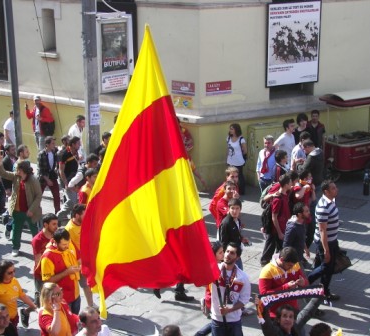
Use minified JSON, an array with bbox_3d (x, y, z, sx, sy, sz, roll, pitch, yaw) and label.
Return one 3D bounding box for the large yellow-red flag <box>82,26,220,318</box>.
[{"bbox_3d":[-0.400,0.050,9.900,1.650,3.500,0.700,0,16,0],"label":"large yellow-red flag"}]

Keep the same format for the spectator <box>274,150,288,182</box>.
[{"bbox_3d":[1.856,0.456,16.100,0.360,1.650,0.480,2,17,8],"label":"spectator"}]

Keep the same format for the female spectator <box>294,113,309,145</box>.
[{"bbox_3d":[2.656,-0.437,18.800,0.480,1.660,0.340,-10,19,-29],"label":"female spectator"}]

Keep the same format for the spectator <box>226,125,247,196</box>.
[{"bbox_3d":[1.149,-0.184,18.300,0.480,1.640,0.320,12,21,36],"label":"spectator"}]

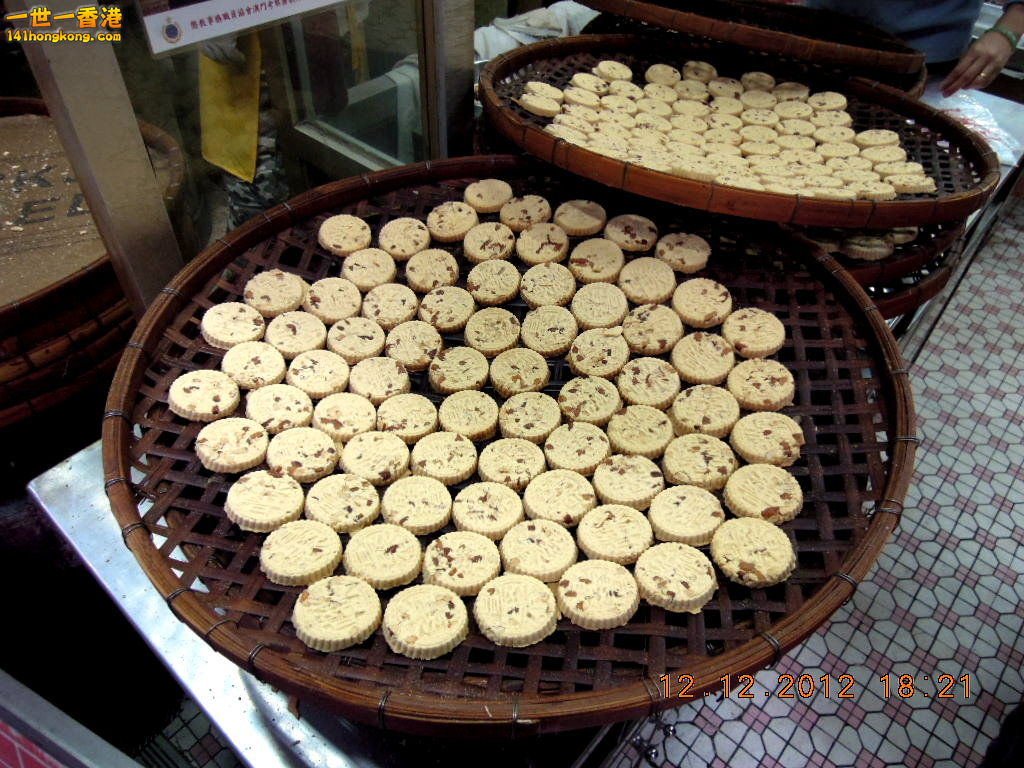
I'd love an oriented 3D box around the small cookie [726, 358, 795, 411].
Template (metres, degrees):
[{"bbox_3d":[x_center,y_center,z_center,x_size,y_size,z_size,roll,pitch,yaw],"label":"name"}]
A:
[{"bbox_3d":[0.205,0.000,0.585,0.052,0.009,0.052,-10,45,11],"label":"small cookie"}]

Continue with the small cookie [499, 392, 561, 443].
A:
[{"bbox_3d":[0.016,0.028,0.598,0.052,0.009,0.052,-3,44,0],"label":"small cookie"}]

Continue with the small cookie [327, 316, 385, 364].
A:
[{"bbox_3d":[-0.142,-0.039,0.649,0.052,0.009,0.052,5,49,-6],"label":"small cookie"}]

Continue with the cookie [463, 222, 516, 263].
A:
[{"bbox_3d":[-0.026,-0.154,0.777,0.056,0.012,0.056,0,53,0],"label":"cookie"}]

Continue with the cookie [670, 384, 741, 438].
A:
[{"bbox_3d":[0.169,0.024,0.619,0.056,0.012,0.056,-4,43,0],"label":"cookie"}]

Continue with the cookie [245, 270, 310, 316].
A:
[{"bbox_3d":[-0.255,-0.097,0.764,0.059,0.011,0.059,8,51,-10],"label":"cookie"}]

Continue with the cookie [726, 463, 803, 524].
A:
[{"bbox_3d":[0.189,0.082,0.535,0.056,0.011,0.056,-12,35,0],"label":"cookie"}]

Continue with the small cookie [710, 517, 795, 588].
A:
[{"bbox_3d":[0.167,0.116,0.489,0.056,0.011,0.056,-8,32,5],"label":"small cookie"}]

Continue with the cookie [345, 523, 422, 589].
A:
[{"bbox_3d":[-0.087,0.116,0.480,0.052,0.009,0.052,7,32,0],"label":"cookie"}]

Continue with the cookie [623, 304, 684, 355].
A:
[{"bbox_3d":[0.130,-0.050,0.651,0.052,0.009,0.052,-6,51,8],"label":"cookie"}]

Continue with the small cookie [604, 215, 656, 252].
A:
[{"bbox_3d":[0.131,-0.166,0.783,0.056,0.012,0.056,-3,49,0],"label":"small cookie"}]

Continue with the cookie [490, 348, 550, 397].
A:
[{"bbox_3d":[0.008,-0.011,0.684,0.056,0.011,0.056,-1,44,0],"label":"cookie"}]

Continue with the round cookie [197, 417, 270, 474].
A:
[{"bbox_3d":[-0.245,0.054,0.623,0.059,0.011,0.059,9,40,-8],"label":"round cookie"}]

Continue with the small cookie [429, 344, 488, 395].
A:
[{"bbox_3d":[-0.054,-0.013,0.728,0.059,0.011,0.059,3,48,0],"label":"small cookie"}]

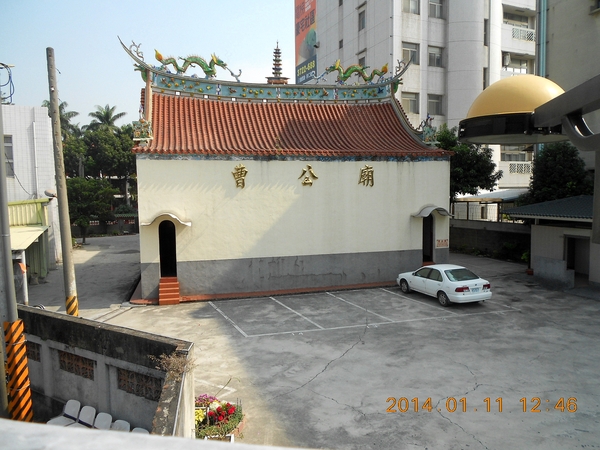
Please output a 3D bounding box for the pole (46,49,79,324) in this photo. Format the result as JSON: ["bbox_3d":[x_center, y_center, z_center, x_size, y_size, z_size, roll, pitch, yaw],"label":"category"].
[{"bbox_3d":[-6.165,-0.396,11.769,0.300,8.200,0.300,-2,5,0],"label":"pole"}]

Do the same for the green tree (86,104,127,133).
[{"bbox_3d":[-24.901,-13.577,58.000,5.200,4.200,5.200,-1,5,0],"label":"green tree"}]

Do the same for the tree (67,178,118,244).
[{"bbox_3d":[-18.500,-1.192,39.800,4.900,5.900,4.900,-1,5,0],"label":"tree"}]

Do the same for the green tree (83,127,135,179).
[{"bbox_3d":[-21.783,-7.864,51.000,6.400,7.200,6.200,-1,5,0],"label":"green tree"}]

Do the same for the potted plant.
[{"bbox_3d":[-1.509,3.628,8.450,1.000,0.600,0.950,-1,5,0],"label":"potted plant"}]

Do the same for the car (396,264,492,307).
[{"bbox_3d":[5.840,2.320,18.850,1.720,1.400,4.350,-2,5,-22],"label":"car"}]

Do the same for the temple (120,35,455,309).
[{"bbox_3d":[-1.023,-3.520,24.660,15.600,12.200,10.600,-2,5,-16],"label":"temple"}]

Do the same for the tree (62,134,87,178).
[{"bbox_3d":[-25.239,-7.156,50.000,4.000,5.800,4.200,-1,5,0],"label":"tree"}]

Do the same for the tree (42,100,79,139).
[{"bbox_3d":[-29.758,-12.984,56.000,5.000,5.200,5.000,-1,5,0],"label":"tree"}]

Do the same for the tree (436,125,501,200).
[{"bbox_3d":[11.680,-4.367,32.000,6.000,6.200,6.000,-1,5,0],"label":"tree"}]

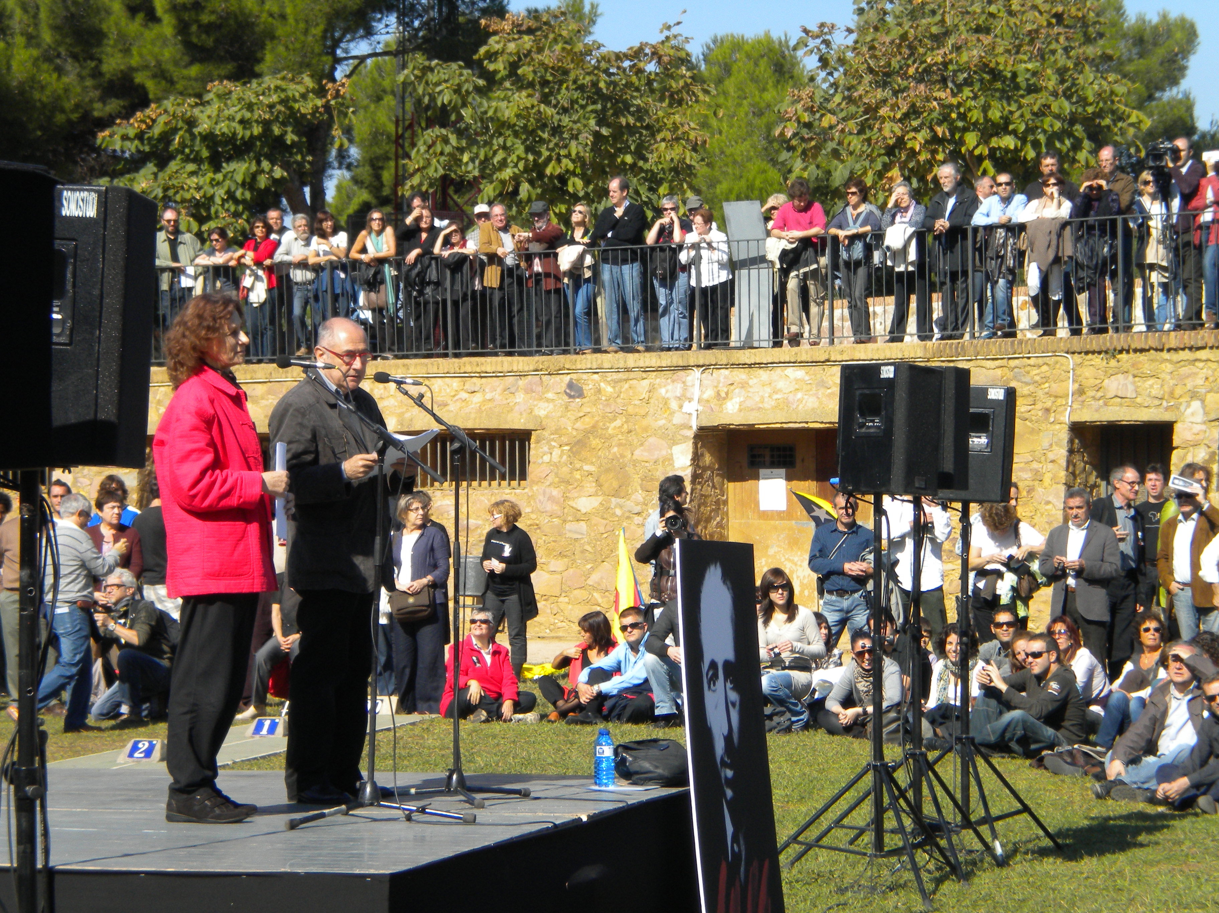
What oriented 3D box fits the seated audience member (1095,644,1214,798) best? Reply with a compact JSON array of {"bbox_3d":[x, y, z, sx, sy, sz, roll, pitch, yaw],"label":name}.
[{"bbox_3d":[2.954,1.440,20.000,0.600,0.830,0.740,-1,-1,31],"label":"seated audience member"}]

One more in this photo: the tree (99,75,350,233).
[{"bbox_3d":[-4.884,-2.936,47.000,3.300,3.800,3.300,0,-1,0],"label":"tree"}]

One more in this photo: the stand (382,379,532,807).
[{"bbox_3d":[-0.543,0.464,13.050,0.530,1.489,0.520,-1,-1,3],"label":"stand"}]

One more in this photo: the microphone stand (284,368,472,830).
[{"bbox_3d":[-0.745,0.452,11.900,0.600,1.470,0.570,0,0,0],"label":"microphone stand"}]

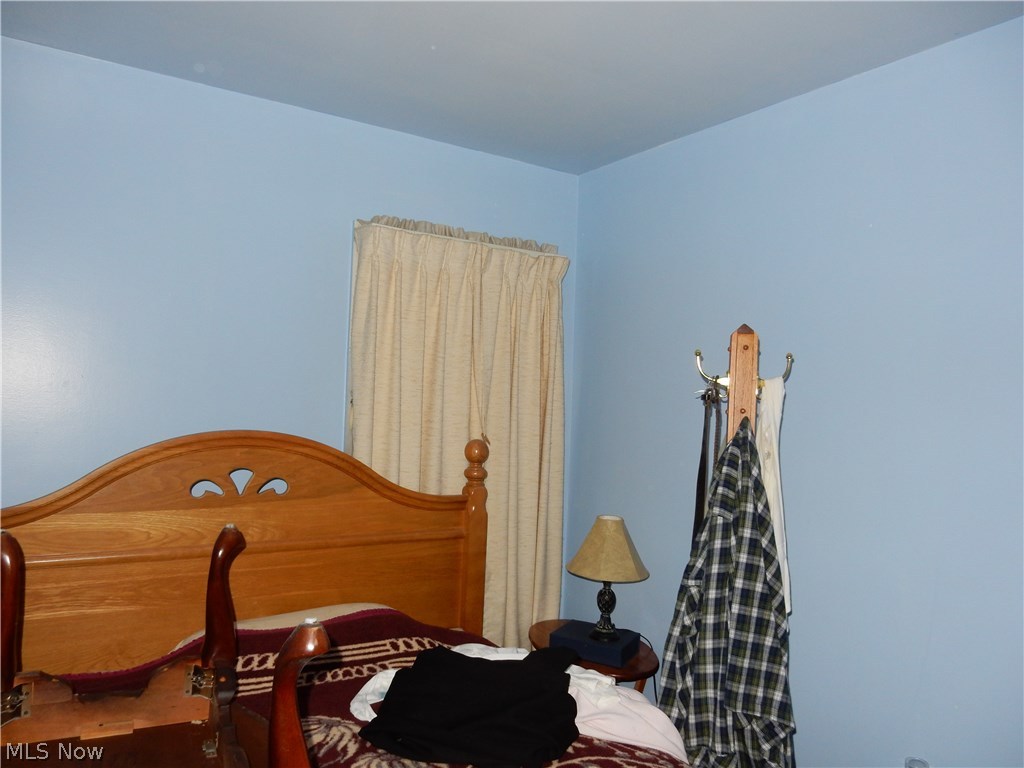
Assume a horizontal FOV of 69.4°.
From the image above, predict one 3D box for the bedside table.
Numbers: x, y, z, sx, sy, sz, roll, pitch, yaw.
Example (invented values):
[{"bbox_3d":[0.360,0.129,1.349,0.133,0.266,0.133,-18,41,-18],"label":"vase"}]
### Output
[{"bbox_3d":[0.252,1.195,2.453,0.360,0.660,0.560,2,-1,-28],"label":"bedside table"}]

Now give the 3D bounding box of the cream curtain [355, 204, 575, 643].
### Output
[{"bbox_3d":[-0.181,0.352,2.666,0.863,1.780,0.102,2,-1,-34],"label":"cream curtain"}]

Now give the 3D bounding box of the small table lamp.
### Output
[{"bbox_3d":[0.302,0.620,2.375,0.266,0.393,0.266,2,-1,0],"label":"small table lamp"}]

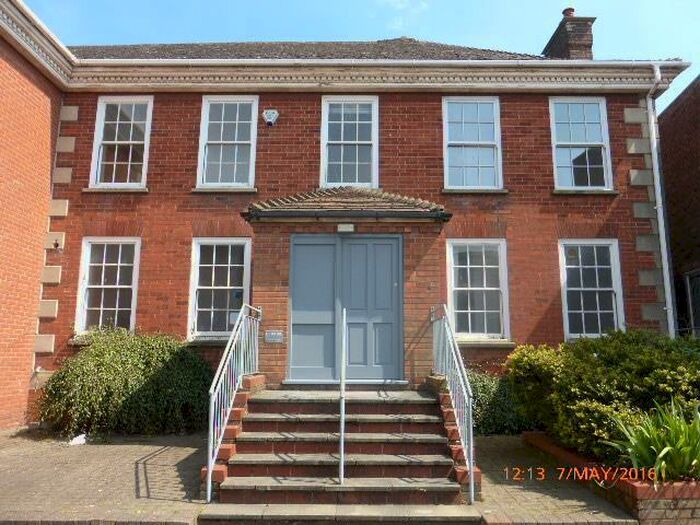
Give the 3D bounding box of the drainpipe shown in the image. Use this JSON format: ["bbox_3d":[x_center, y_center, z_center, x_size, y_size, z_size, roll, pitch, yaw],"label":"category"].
[{"bbox_3d":[5.396,-0.392,8.541,0.120,6.230,0.480,0,-10,1],"label":"drainpipe"}]

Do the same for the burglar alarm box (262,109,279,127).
[{"bbox_3d":[-1.448,-2.640,9.211,0.305,0.345,0.130,0,-10,1],"label":"burglar alarm box"}]

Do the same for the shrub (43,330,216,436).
[{"bbox_3d":[-3.488,1.845,7.985,2.830,1.610,1.040,0,-10,1],"label":"shrub"}]

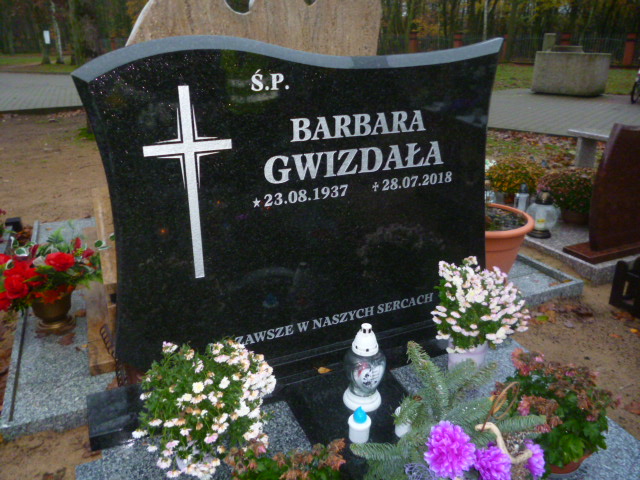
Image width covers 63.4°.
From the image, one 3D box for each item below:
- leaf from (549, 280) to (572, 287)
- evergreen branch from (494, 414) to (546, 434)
[{"bbox_3d":[0.963,0.174,2.072,0.088,0.015,0.045,0,22,0],"label":"leaf"},{"bbox_3d":[0.447,0.411,1.153,0.105,0.030,0.035,4,22,9],"label":"evergreen branch"}]

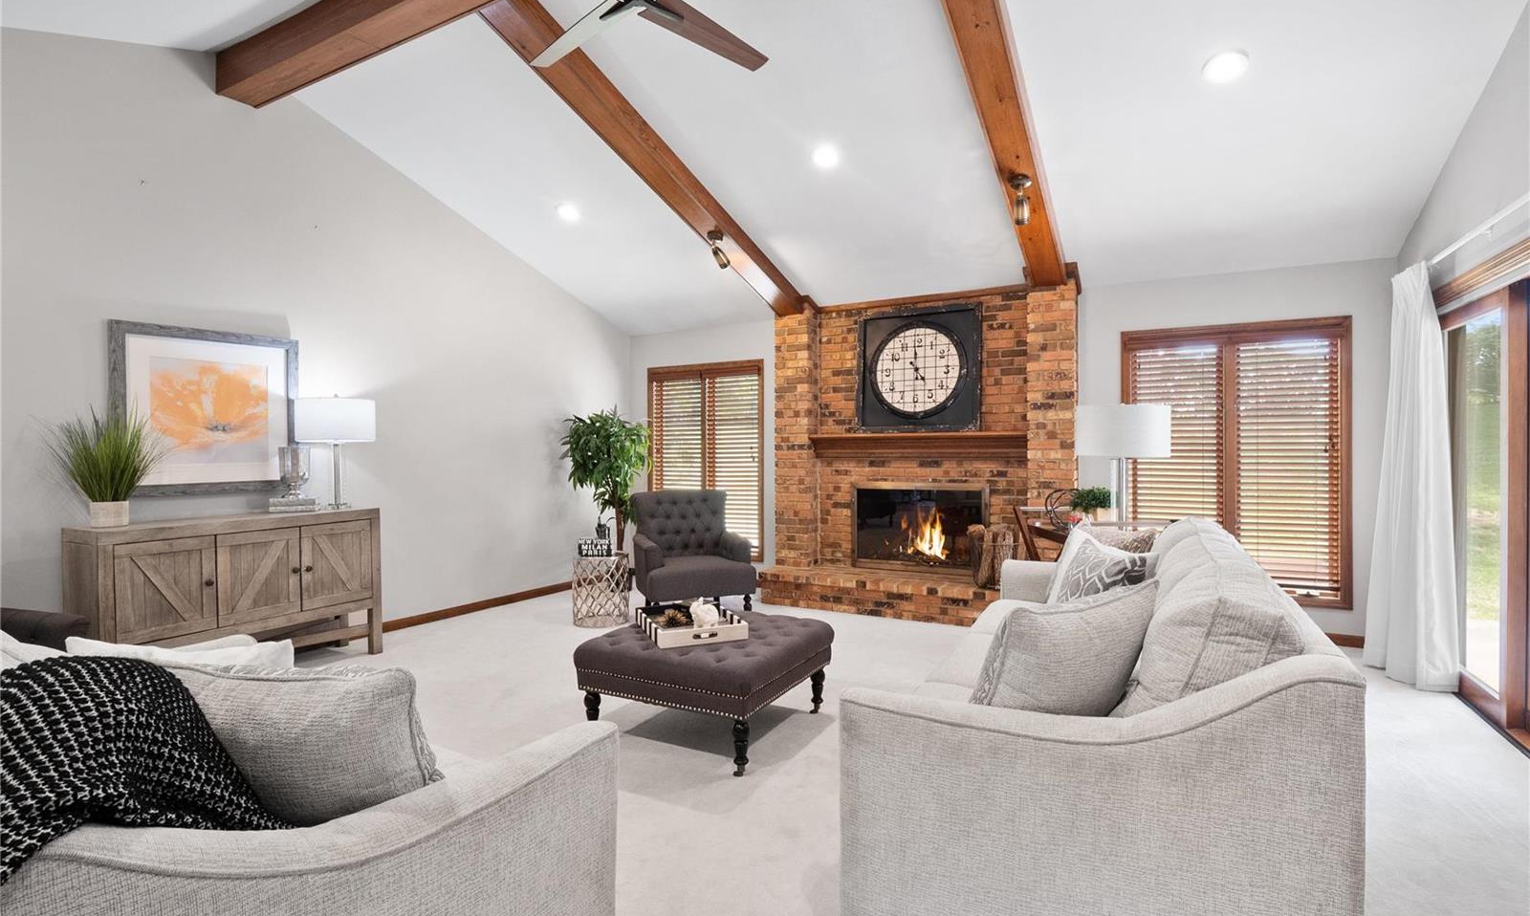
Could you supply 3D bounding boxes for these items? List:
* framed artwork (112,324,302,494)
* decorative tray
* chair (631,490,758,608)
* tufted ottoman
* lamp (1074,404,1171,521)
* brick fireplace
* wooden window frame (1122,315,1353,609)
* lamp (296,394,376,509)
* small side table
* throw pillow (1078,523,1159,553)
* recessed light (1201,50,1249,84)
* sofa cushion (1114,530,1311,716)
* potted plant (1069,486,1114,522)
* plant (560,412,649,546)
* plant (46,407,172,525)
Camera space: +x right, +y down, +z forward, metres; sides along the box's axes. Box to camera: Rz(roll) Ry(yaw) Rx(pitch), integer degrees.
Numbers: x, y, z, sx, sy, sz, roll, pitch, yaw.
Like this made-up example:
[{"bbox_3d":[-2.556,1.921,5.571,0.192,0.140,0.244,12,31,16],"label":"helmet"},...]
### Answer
[{"bbox_3d":[-3.037,-0.248,3.750,0.040,0.885,0.865,0,0,29],"label":"framed artwork"},{"bbox_3d":[-0.329,0.742,3.041,0.385,0.070,0.445,0,0,-22],"label":"decorative tray"},{"bbox_3d":[-0.595,0.724,5.474,0.800,0.910,0.820,-1,1,-19],"label":"chair"},{"bbox_3d":[-0.244,0.982,3.041,0.845,0.420,0.815,0,0,29],"label":"tufted ottoman"},{"bbox_3d":[1.902,0.083,3.600,0.445,0.720,0.445,0,1,28],"label":"lamp"},{"bbox_3d":[1.092,-0.040,5.182,2.330,2.420,0.600,0,1,28],"label":"brick fireplace"},{"bbox_3d":[3.090,0.028,4.517,1.275,1.835,0.090,0,0,29],"label":"wooden window frame"},{"bbox_3d":[-2.626,-0.015,4.160,0.420,0.690,0.420,0,1,28],"label":"lamp"},{"bbox_3d":[-1.189,0.950,4.938,0.395,0.465,0.395,0,0,0],"label":"small side table"},{"bbox_3d":[1.703,0.548,3.300,0.440,0.430,0.160,0,-14,34],"label":"throw pillow"},{"bbox_3d":[2.102,-1.789,3.103,0.178,0.030,0.178,0,-18,29],"label":"recessed light"},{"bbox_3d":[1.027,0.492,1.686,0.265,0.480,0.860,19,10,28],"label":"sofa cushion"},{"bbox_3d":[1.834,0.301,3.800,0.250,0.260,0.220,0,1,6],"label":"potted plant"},{"bbox_3d":[-1.398,0.379,6.000,0.780,1.610,0.720,0,1,28],"label":"plant"},{"bbox_3d":[-3.053,0.042,3.178,0.460,0.550,0.510,0,0,29],"label":"plant"}]

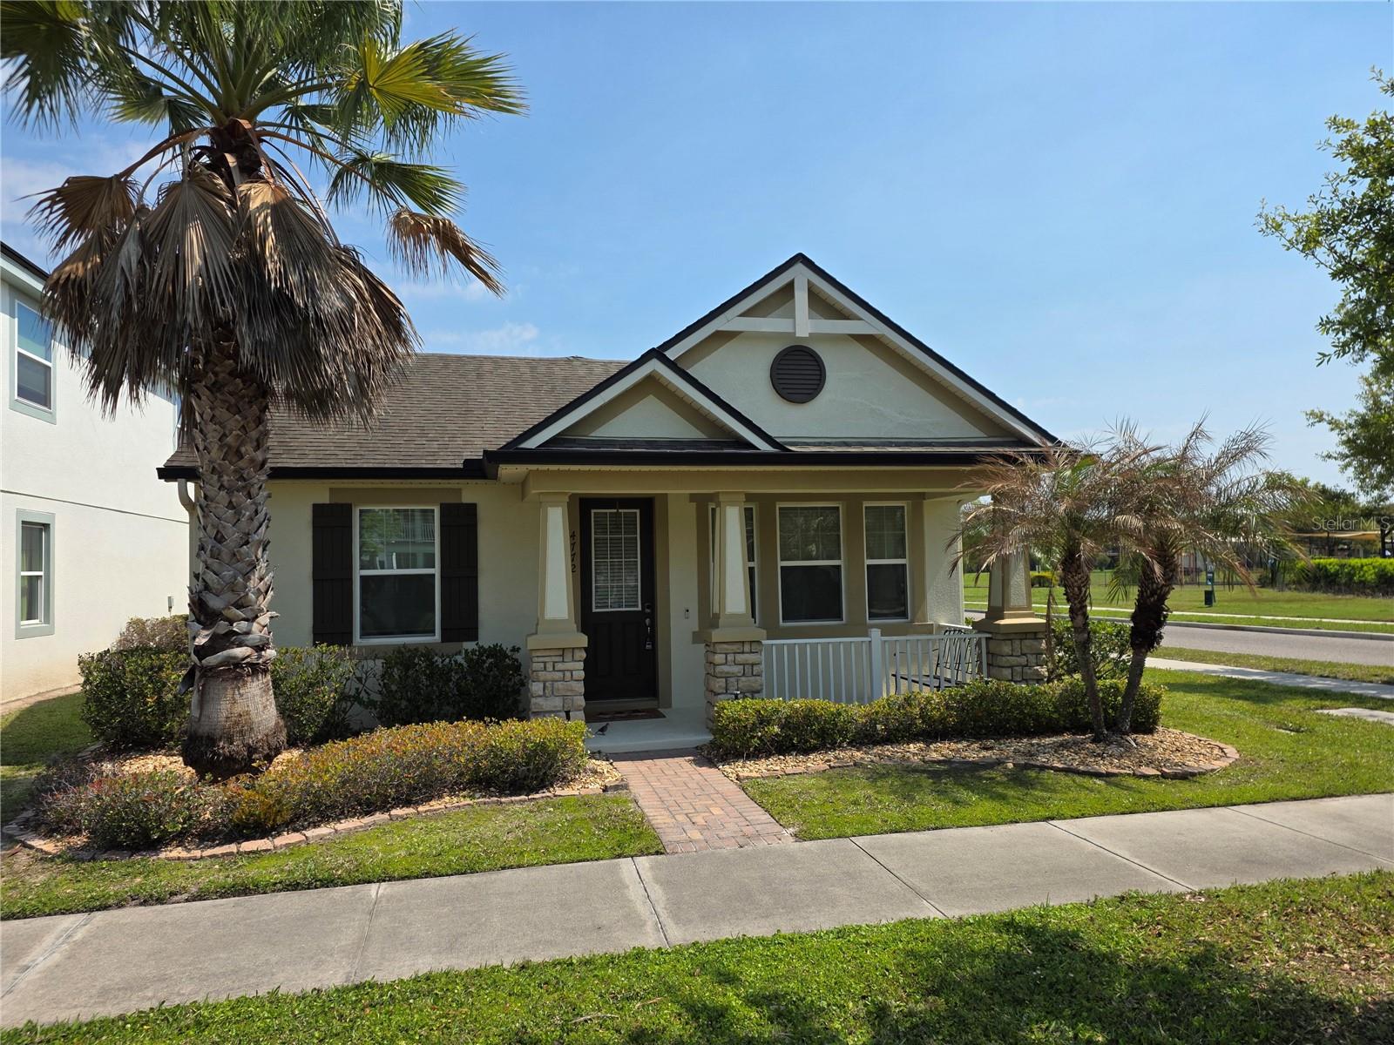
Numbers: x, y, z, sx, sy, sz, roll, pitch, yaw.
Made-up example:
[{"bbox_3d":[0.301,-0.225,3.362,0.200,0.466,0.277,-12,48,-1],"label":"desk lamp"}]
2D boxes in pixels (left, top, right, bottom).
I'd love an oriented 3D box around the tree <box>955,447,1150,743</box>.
[{"bbox_3d":[3.523,0.662,9.150,1.850,2.950,1.800,-1,-3,-11],"label":"tree"}]

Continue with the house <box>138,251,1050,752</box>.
[{"bbox_3d":[-1.774,0.135,15.675,9.700,4.950,13.800,-1,-3,-11],"label":"house"}]

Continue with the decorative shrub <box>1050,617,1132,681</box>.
[{"bbox_3d":[4.645,1.642,11.254,1.050,1.100,1.050,-1,-3,-11],"label":"decorative shrub"}]

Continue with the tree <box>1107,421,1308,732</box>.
[{"bbox_3d":[5.206,0.550,9.450,1.980,3.150,1.900,-1,-3,-11],"label":"tree"}]

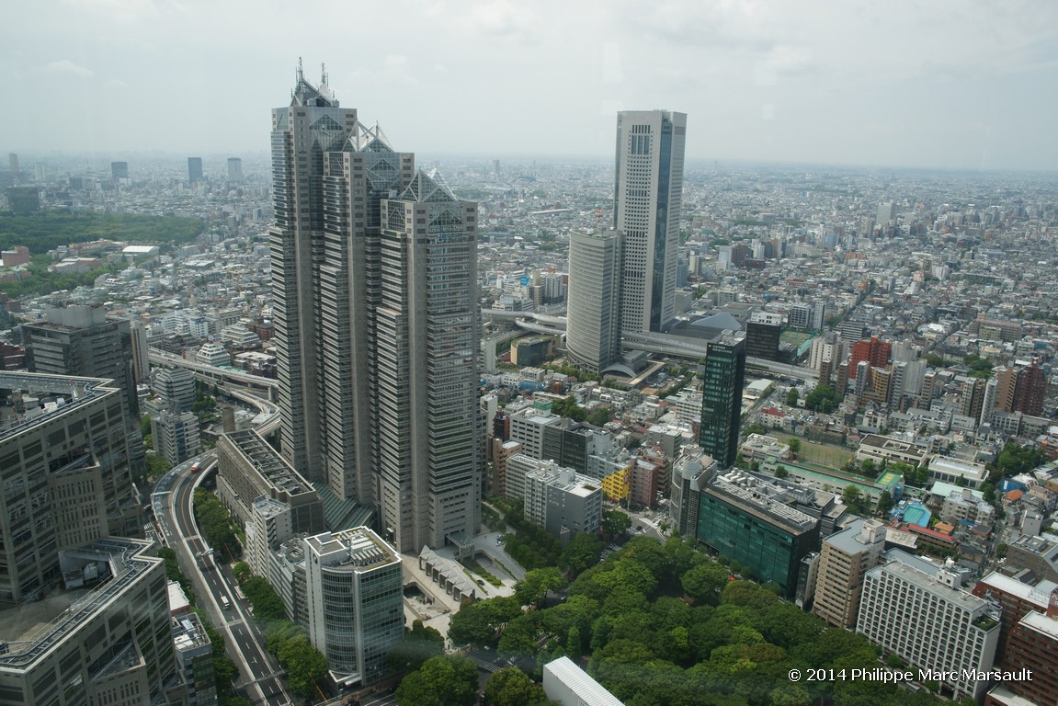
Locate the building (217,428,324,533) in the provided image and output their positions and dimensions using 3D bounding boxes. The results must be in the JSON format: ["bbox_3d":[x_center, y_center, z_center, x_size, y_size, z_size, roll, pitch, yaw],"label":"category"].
[{"bbox_3d":[-145.460,72.670,418.020,24.500,31.000,107.000,-10,18,-36],"label":"building"}]

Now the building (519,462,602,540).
[{"bbox_3d":[18.340,82.450,423.830,40.700,29.500,16.800,13,19,37],"label":"building"}]

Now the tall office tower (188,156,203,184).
[{"bbox_3d":[-1587.070,-861.130,3639.000,56.000,130.000,38.000,-4,16,-18],"label":"tall office tower"}]

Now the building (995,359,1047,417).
[{"bbox_3d":[399.980,29.800,622.590,31.000,42.000,21.000,9,17,29],"label":"building"}]

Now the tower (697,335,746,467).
[{"bbox_3d":[124.880,32.060,497.510,16.400,86.000,31.000,9,16,27],"label":"tower"}]

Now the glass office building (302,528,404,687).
[{"bbox_3d":[-70.200,100.670,309.020,25.200,49.500,33.900,-10,19,-36],"label":"glass office building"}]

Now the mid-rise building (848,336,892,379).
[{"bbox_3d":[308.930,6.410,693.440,33.000,42.000,21.000,8,16,24],"label":"mid-rise building"}]

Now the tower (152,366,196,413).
[{"bbox_3d":[-272.260,30.740,588.500,31.200,32.200,19.000,14,20,40],"label":"tower"}]

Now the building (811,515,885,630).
[{"bbox_3d":[148.840,100.070,352.770,31.600,41.600,15.200,-10,19,-37],"label":"building"}]

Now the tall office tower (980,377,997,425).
[{"bbox_3d":[359.480,39.800,595.760,6.200,38.200,15.000,13,19,37],"label":"tall office tower"}]

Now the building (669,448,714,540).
[{"bbox_3d":[89.020,74.590,416.810,18.000,41.000,36.000,8,16,26],"label":"building"}]

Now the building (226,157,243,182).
[{"bbox_3d":[-1454.090,-894.000,3785.340,46.000,134.000,42.000,4,15,9],"label":"building"}]

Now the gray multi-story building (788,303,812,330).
[{"bbox_3d":[335.330,-45.270,940.400,18.700,24.300,13.000,13,19,37],"label":"gray multi-story building"}]

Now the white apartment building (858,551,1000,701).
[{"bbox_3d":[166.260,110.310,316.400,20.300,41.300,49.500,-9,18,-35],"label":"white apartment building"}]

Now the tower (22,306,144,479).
[{"bbox_3d":[-250.070,26.130,433.860,36.300,109.000,37.000,7,16,22],"label":"tower"}]

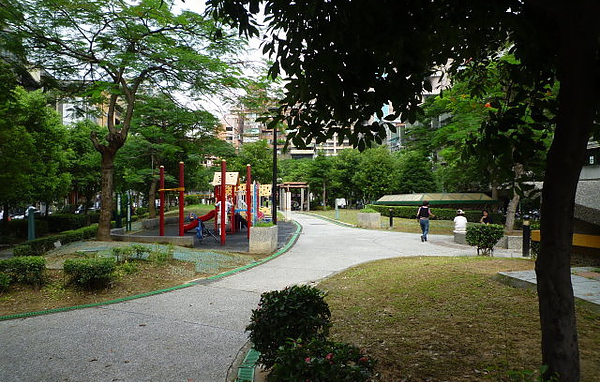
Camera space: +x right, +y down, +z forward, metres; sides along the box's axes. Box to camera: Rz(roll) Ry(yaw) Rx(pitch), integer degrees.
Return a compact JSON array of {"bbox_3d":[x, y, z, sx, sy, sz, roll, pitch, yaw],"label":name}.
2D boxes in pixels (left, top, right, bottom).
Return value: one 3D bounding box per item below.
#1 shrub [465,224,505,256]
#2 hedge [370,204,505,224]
[{"bbox_3d":[5.309,1.422,12.410,1.000,0.900,0.850,0,-1,0],"label":"shrub"},{"bbox_3d":[8.800,1.543,30.216,1.100,0.880,11.000,1,-2,-34],"label":"hedge"}]

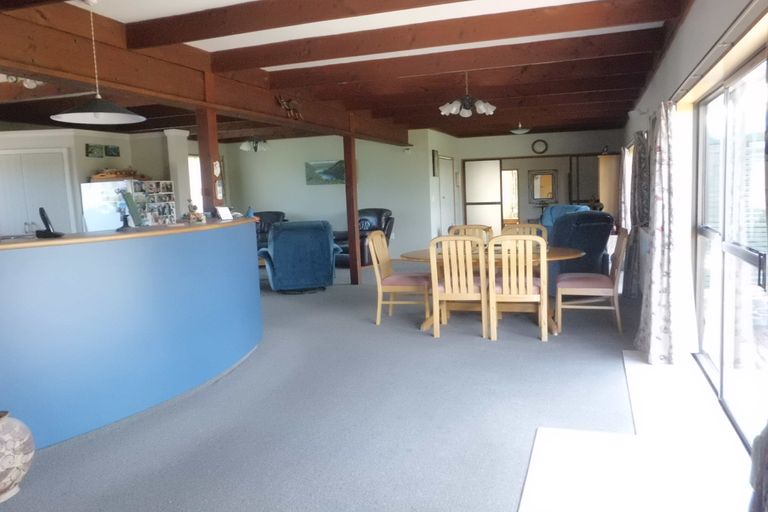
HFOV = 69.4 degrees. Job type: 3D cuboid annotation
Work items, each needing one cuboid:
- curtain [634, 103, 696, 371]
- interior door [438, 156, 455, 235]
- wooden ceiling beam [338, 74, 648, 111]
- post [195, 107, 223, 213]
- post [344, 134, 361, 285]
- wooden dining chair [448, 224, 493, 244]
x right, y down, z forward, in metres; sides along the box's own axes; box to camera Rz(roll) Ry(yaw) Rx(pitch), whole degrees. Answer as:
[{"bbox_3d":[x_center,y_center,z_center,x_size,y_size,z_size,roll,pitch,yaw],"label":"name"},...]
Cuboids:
[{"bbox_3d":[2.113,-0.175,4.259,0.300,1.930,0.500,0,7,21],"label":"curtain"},{"bbox_3d":[1.386,-1.089,12.053,0.060,2.030,0.980,0,7,23],"label":"interior door"},{"bbox_3d":[1.279,-2.109,7.214,4.000,0.190,0.090,1,8,21],"label":"wooden ceiling beam"},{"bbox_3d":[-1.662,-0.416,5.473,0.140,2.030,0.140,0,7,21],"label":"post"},{"bbox_3d":[-0.462,-0.669,8.273,0.110,2.220,0.110,0,7,21],"label":"post"},{"bbox_3d":[0.998,0.117,6.621,0.505,0.940,0.560,0,7,21],"label":"wooden dining chair"}]

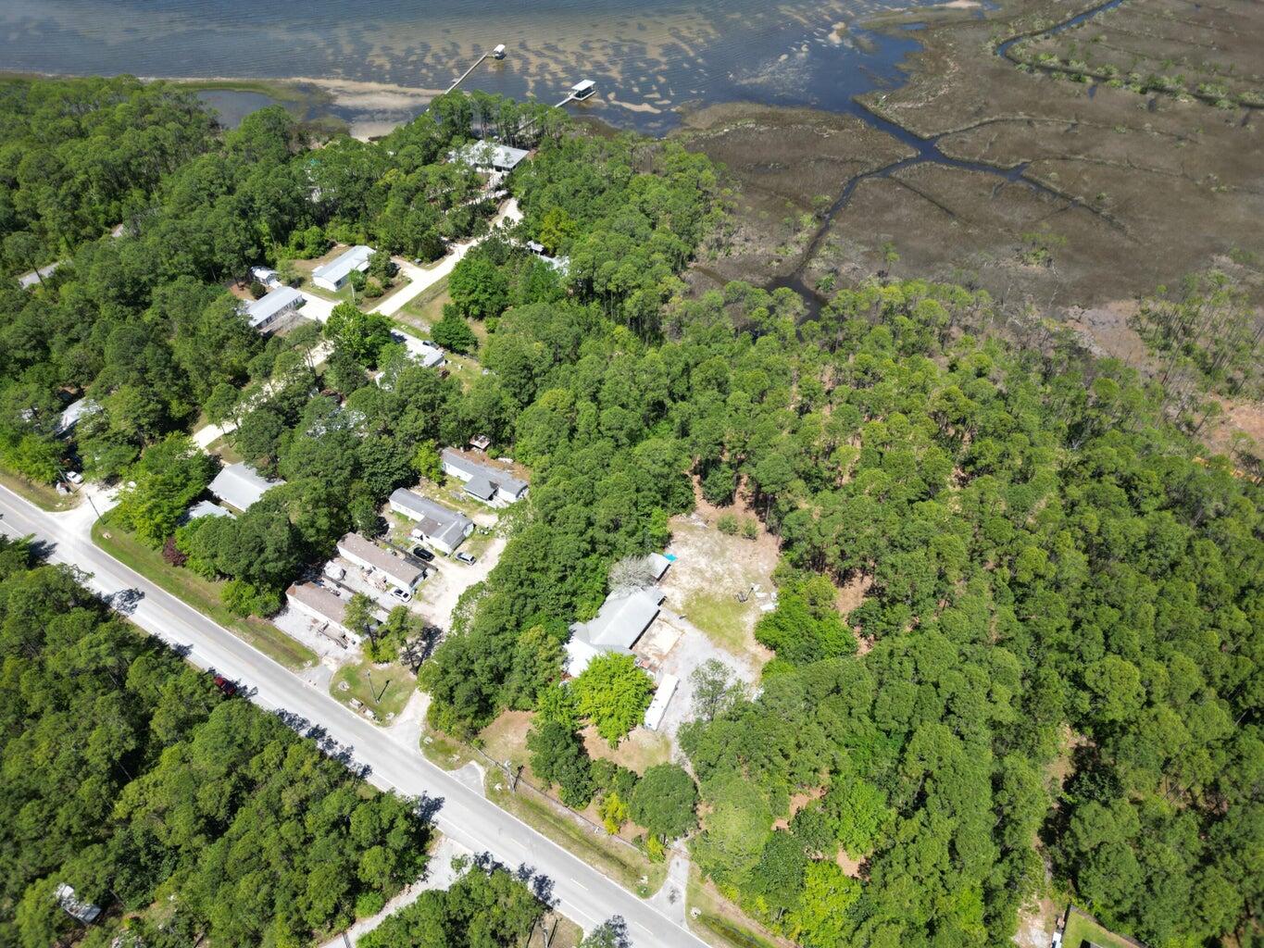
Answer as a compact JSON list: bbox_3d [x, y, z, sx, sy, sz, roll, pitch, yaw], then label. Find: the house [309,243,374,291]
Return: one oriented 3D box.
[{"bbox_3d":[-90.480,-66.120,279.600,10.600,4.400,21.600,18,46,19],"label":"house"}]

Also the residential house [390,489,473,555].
[{"bbox_3d":[-46.110,10.260,196.290,21.700,4.000,9.100,23,48,24],"label":"residential house"}]

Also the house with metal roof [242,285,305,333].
[{"bbox_3d":[-107.530,-48.890,260.970,10.400,4.300,20.000,19,46,20],"label":"house with metal roof"}]

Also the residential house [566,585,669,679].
[{"bbox_3d":[-3.920,30.830,172.860,13.600,5.000,25.600,23,48,24],"label":"residential house"}]

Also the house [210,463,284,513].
[{"bbox_3d":[-89.600,3.090,203.850,14.300,4.700,11.100,23,48,24],"label":"house"}]

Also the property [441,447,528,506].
[{"bbox_3d":[-36.680,1.440,205.940,24.000,3.900,8.500,23,48,24],"label":"property"}]

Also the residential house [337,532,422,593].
[{"bbox_3d":[-53.450,18.790,187.030,21.600,4.000,4.800,23,48,24],"label":"residential house"}]

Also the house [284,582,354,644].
[{"bbox_3d":[-60.850,27.560,177.500,20.800,4.000,4.800,23,48,24],"label":"house"}]

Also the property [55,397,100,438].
[{"bbox_3d":[-142.270,-14.690,224.070,8.200,4.000,12.700,23,48,24],"label":"property"}]

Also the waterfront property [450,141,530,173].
[{"bbox_3d":[-55.380,-123.390,341.010,27.500,5.600,20.500,16,45,17],"label":"waterfront property"}]

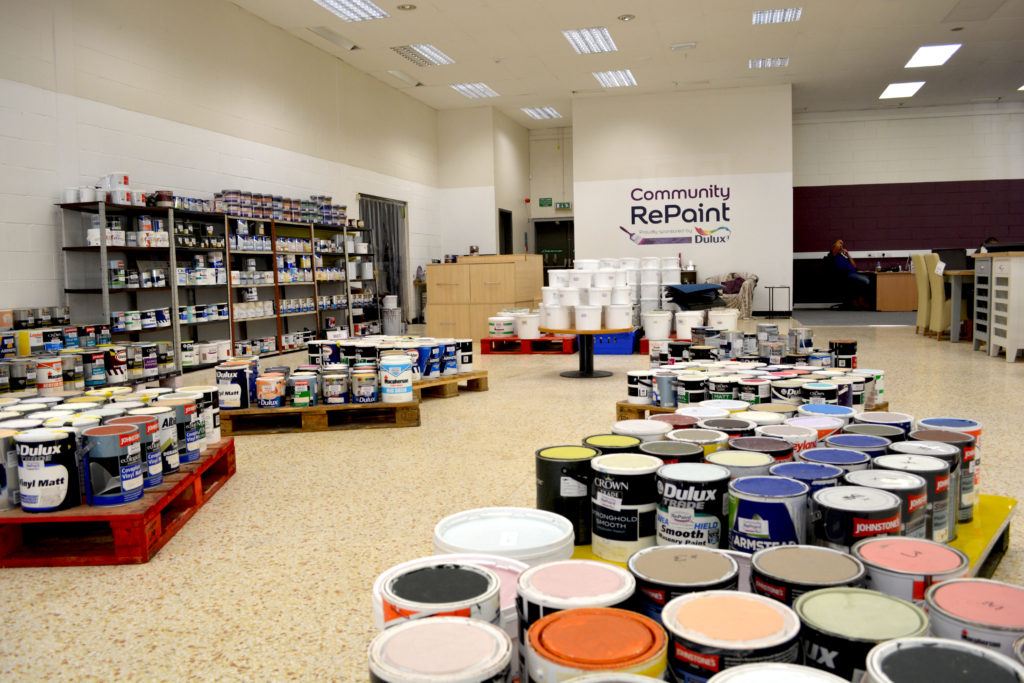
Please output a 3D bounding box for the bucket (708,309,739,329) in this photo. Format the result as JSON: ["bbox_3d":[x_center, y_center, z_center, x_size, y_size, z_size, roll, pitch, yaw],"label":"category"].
[{"bbox_3d":[2.350,-0.206,8.522,0.330,0.285,0.330,-1,5,0],"label":"bucket"}]

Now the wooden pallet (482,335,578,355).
[{"bbox_3d":[0.249,0.004,8.882,1.000,0.162,1.200,0,6,8],"label":"wooden pallet"}]

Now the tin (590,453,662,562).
[{"bbox_3d":[0.303,0.434,2.017,0.187,0.239,0.187,-1,6,0],"label":"tin"}]

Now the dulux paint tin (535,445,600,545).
[{"bbox_3d":[0.160,0.426,2.146,0.185,0.233,0.185,0,6,7],"label":"dulux paint tin"}]

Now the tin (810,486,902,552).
[{"bbox_3d":[0.793,0.474,1.771,0.184,0.230,0.184,-1,5,0],"label":"tin"}]

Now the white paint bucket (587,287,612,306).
[{"bbox_3d":[0.761,-0.382,6.620,0.200,0.160,0.200,0,5,7],"label":"white paint bucket"}]

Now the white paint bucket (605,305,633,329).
[{"bbox_3d":[0.930,-0.226,6.690,0.234,0.208,0.234,-1,5,0],"label":"white paint bucket"}]

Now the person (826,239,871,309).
[{"bbox_3d":[6.566,-1.309,14.900,0.800,1.330,0.520,0,6,11],"label":"person"}]

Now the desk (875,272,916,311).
[{"bbox_3d":[7.687,-0.985,15.246,0.950,0.740,0.850,1,6,16],"label":"desk"}]

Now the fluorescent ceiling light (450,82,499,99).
[{"bbox_3d":[-0.620,-4.490,13.672,0.600,0.080,1.200,1,6,16],"label":"fluorescent ceiling light"}]

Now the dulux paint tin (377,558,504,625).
[{"bbox_3d":[-0.111,0.507,1.253,0.183,0.230,0.183,-1,5,-6],"label":"dulux paint tin"}]

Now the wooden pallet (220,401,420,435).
[{"bbox_3d":[-1.219,0.419,4.885,1.200,0.145,0.800,-2,6,-10],"label":"wooden pallet"}]

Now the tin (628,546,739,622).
[{"bbox_3d":[0.290,0.484,1.312,0.183,0.215,0.183,0,5,0],"label":"tin"}]

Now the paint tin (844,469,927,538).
[{"bbox_3d":[0.903,0.444,1.867,0.179,0.220,0.179,0,5,0],"label":"paint tin"}]

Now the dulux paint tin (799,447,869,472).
[{"bbox_3d":[0.907,0.435,2.162,0.183,0.230,0.183,2,6,23],"label":"dulux paint tin"}]

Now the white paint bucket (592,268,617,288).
[{"bbox_3d":[0.803,-0.548,6.680,0.205,0.162,0.205,0,5,7],"label":"white paint bucket"}]

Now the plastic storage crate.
[{"bbox_3d":[1.047,-0.023,8.379,0.630,0.290,0.420,0,6,10],"label":"plastic storage crate"}]

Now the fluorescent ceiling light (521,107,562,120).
[{"bbox_3d":[0.643,-4.702,15.741,0.600,0.080,1.200,1,6,16],"label":"fluorescent ceiling light"}]

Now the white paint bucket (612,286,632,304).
[{"bbox_3d":[0.969,-0.403,6.800,0.198,0.158,0.198,0,5,8],"label":"white paint bucket"}]

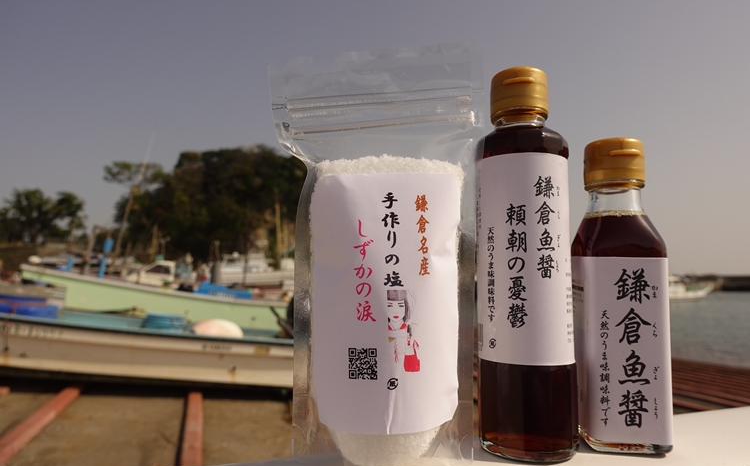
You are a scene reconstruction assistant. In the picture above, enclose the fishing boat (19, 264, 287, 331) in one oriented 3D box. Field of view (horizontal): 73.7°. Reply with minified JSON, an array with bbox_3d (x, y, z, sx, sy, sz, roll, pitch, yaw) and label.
[{"bbox_3d":[-3.550,1.280,8.720,4.900,1.050,1.600,7,-6,-7],"label":"fishing boat"}]

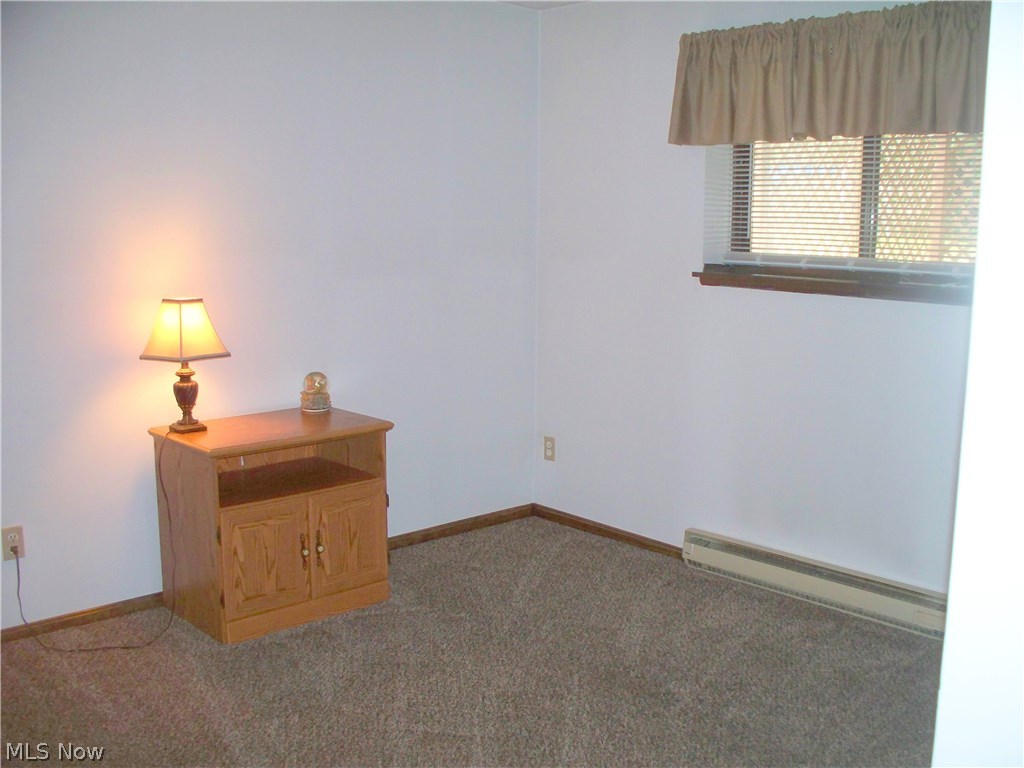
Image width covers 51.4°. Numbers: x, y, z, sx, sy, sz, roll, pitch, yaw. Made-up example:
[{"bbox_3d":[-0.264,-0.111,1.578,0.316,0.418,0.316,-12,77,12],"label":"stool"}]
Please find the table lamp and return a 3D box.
[{"bbox_3d":[-1.188,-0.068,3.902,0.225,0.486,0.225,6,10,32],"label":"table lamp"}]

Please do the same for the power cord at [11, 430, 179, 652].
[{"bbox_3d":[-1.401,0.547,3.733,0.565,0.695,0.345,-7,12,-42],"label":"power cord"}]

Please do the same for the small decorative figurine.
[{"bbox_3d":[-0.799,0.031,4.368,0.112,0.156,0.112,-3,9,-20],"label":"small decorative figurine"}]

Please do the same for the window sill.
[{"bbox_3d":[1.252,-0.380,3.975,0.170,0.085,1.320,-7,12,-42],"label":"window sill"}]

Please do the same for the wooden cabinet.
[{"bbox_3d":[-0.890,0.503,4.066,0.765,0.690,0.475,-7,11,-41],"label":"wooden cabinet"}]

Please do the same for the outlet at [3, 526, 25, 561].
[{"bbox_3d":[-1.718,0.550,3.673,0.070,0.114,0.010,-7,12,-42],"label":"outlet"}]

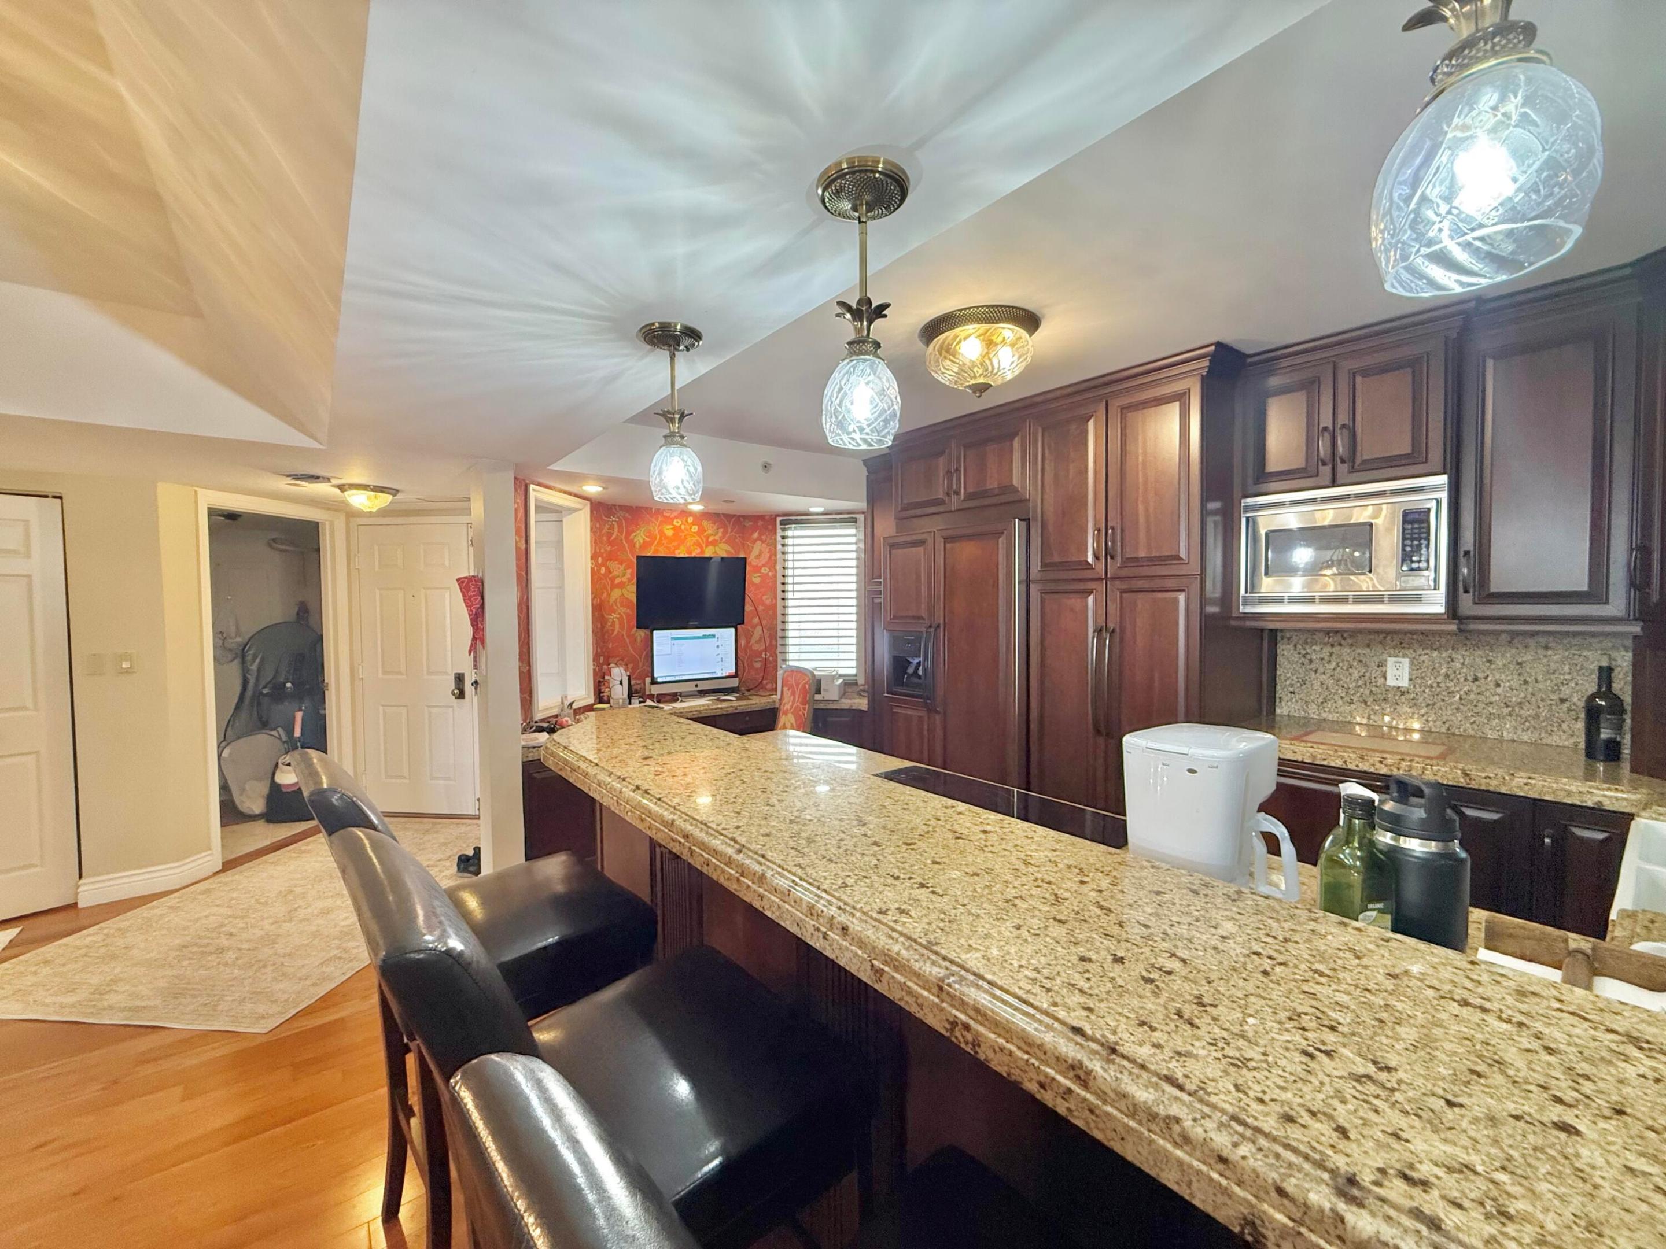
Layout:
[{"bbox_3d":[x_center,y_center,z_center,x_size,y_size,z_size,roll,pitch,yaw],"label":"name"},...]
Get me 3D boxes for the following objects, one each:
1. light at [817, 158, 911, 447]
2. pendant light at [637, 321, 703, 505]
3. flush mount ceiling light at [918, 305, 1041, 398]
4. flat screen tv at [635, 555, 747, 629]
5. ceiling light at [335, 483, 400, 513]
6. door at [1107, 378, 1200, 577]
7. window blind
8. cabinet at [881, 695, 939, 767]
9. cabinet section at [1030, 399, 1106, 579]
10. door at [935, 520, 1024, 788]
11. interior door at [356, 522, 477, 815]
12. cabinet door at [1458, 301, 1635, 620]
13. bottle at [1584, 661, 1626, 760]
[{"bbox_3d":[0.053,-0.514,1.120,0.153,0.419,0.153,0,2,0],"label":"light"},{"bbox_3d":[-0.425,-0.552,1.801,0.164,0.440,0.164,-2,2,-38],"label":"pendant light"},{"bbox_3d":[0.553,-0.986,2.551,0.450,0.248,0.450,0,2,0],"label":"flush mount ceiling light"},{"bbox_3d":[-1.029,-0.239,4.940,0.875,0.503,0.060,-2,6,-39],"label":"flat screen tv"},{"bbox_3d":[-2.638,-0.707,3.824,0.299,0.145,0.299,0,2,0],"label":"ceiling light"},{"bbox_3d":[1.365,-0.609,2.885,0.029,0.791,0.400,-2,2,-38],"label":"door"},{"bbox_3d":[-0.105,-0.202,5.284,0.641,1.271,0.060,0,2,6],"label":"window blind"},{"bbox_3d":[0.657,0.765,4.193,0.499,0.701,0.491,-2,2,-38],"label":"cabinet"},{"bbox_3d":[1.100,-0.603,3.144,0.022,0.781,0.388,-2,2,-39],"label":"cabinet section"},{"bbox_3d":[0.764,0.363,3.491,0.110,1.735,0.522,-2,2,-39],"label":"door"},{"bbox_3d":[-2.909,0.321,4.741,0.816,2.030,0.044,0,2,6],"label":"interior door"},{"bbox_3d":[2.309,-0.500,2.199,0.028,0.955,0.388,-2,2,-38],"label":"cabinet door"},{"bbox_3d":[2.518,0.287,2.201,0.079,0.299,0.079,-2,2,-38],"label":"bottle"}]

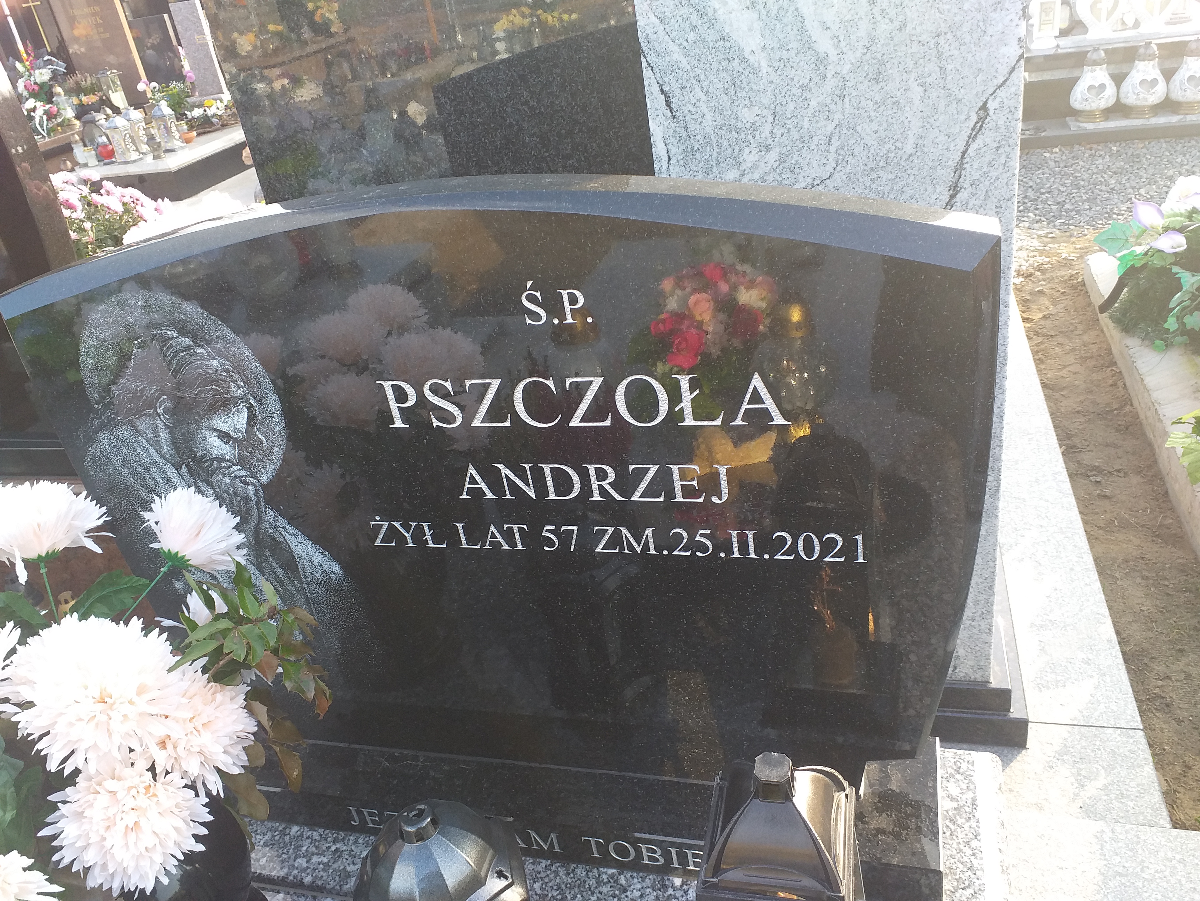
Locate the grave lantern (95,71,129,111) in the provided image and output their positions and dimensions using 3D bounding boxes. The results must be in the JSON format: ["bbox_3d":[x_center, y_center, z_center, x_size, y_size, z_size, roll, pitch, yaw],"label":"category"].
[{"bbox_3d":[-4.354,-3.248,8.427,0.155,0.360,0.155,-5,28,10],"label":"grave lantern"}]

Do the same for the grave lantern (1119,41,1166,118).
[{"bbox_3d":[2.385,-1.625,4.101,0.212,0.302,0.212,-1,29,17],"label":"grave lantern"}]

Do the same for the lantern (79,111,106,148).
[{"bbox_3d":[-3.928,-2.461,7.337,0.165,0.330,0.165,-5,28,10],"label":"lantern"}]

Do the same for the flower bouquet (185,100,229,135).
[{"bbox_3d":[-3.357,-2.851,8.008,0.400,0.230,0.220,-5,28,10],"label":"flower bouquet"}]

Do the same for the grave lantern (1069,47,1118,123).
[{"bbox_3d":[2.214,-1.641,4.188,0.212,0.302,0.212,-1,29,17],"label":"grave lantern"}]

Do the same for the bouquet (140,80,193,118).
[{"bbox_3d":[-3.959,-3.207,8.528,0.400,0.330,0.300,-5,28,10],"label":"bouquet"}]

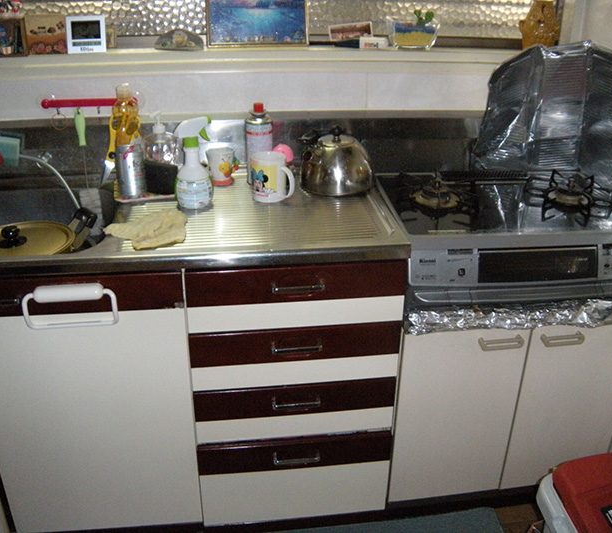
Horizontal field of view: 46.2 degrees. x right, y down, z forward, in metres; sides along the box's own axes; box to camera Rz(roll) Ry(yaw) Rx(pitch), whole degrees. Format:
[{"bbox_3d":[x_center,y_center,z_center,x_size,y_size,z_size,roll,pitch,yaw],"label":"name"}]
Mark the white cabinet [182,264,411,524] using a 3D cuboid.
[{"bbox_3d":[-0.047,0.215,1.885,0.470,0.755,0.460,-3,29,-7],"label":"white cabinet"}]

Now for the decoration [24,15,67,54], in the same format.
[{"bbox_3d":[-0.649,-0.582,1.801,0.100,0.096,0.020,-3,29,-7],"label":"decoration"}]

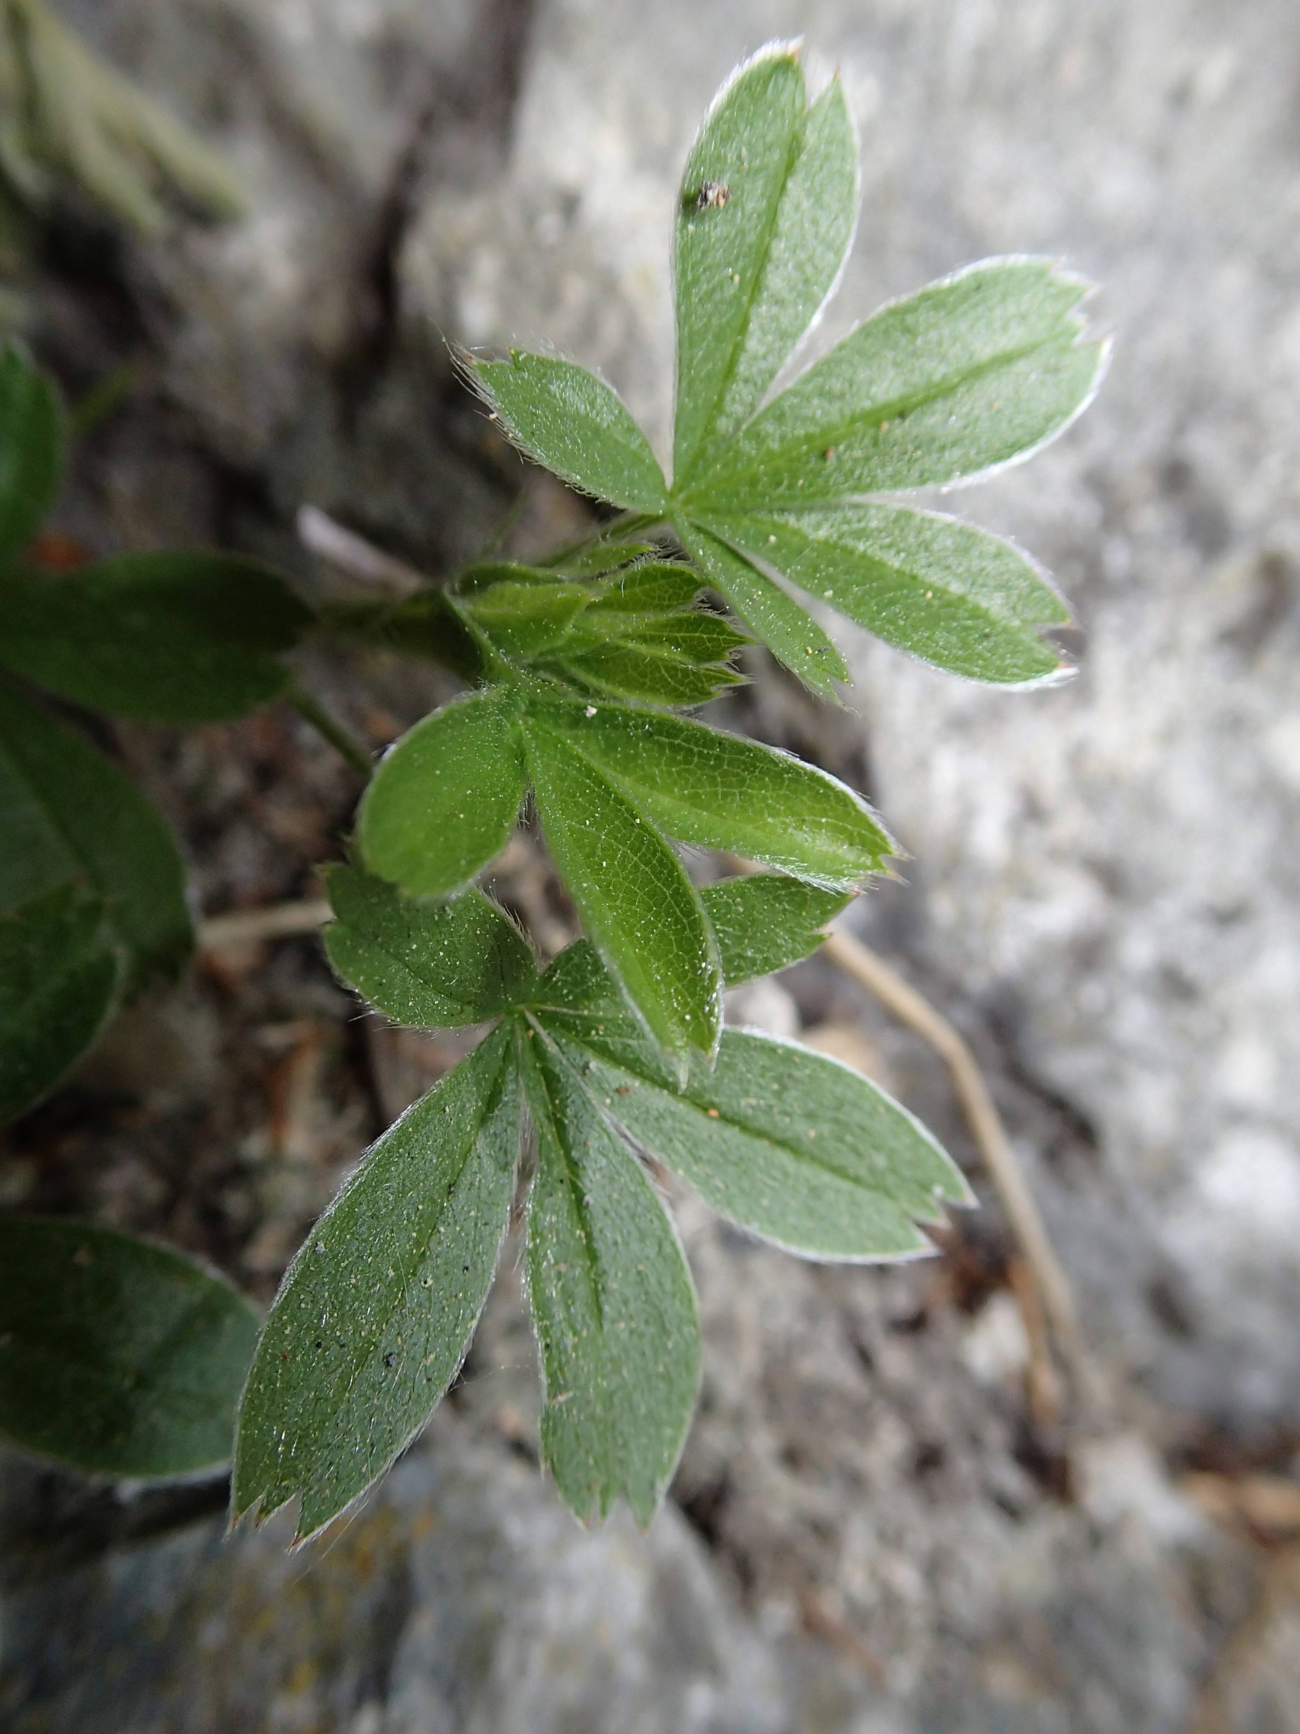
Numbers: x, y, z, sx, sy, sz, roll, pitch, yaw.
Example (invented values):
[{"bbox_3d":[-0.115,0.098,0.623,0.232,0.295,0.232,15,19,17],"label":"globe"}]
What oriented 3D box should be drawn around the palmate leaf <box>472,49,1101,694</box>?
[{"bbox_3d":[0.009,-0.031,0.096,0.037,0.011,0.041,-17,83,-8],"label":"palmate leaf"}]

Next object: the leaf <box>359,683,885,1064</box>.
[{"bbox_3d":[-0.002,0.001,0.089,0.029,0.011,0.021,-3,79,-6],"label":"leaf"}]

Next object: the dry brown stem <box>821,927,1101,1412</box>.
[{"bbox_3d":[0.025,0.022,0.116,0.007,0.042,0.005,-29,20,3],"label":"dry brown stem"}]

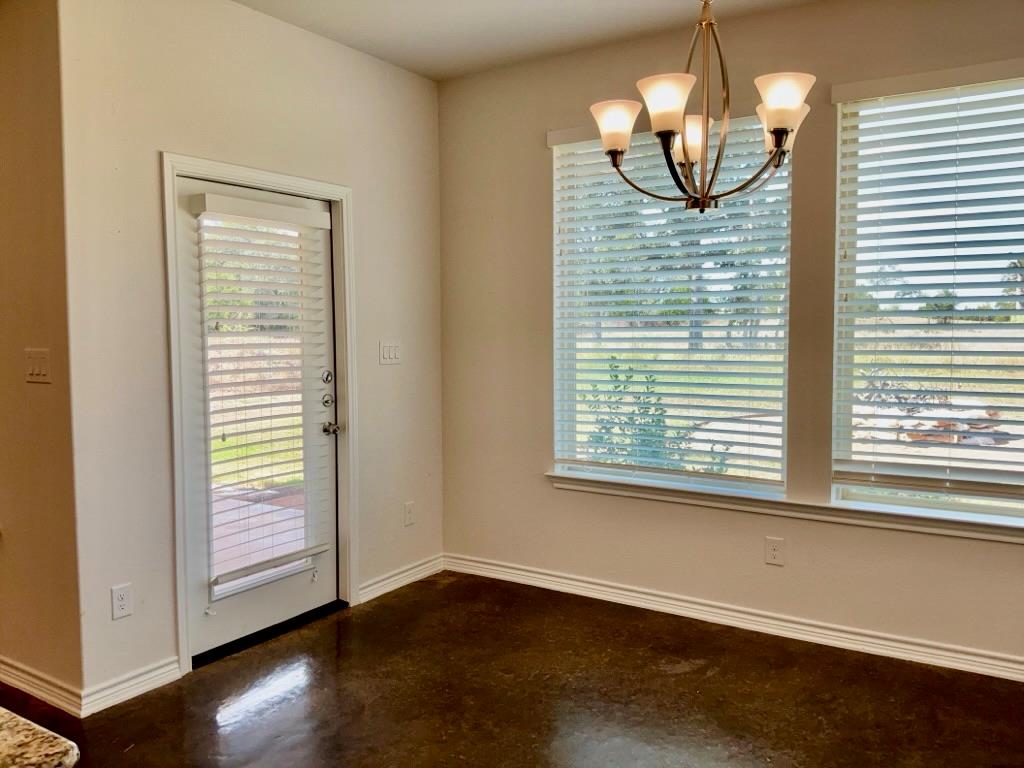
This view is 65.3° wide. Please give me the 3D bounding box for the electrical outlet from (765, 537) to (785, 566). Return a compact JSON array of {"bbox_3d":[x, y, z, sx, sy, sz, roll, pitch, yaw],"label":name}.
[{"bbox_3d":[1.218,0.778,3.701,0.080,0.126,0.012,2,4,33],"label":"electrical outlet"}]

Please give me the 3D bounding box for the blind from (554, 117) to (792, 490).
[{"bbox_3d":[0.755,-0.370,3.962,1.221,1.729,0.100,2,4,33],"label":"blind"}]

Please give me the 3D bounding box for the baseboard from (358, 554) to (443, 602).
[{"bbox_3d":[-0.597,1.074,4.472,0.016,0.094,0.718,2,4,33],"label":"baseboard"}]

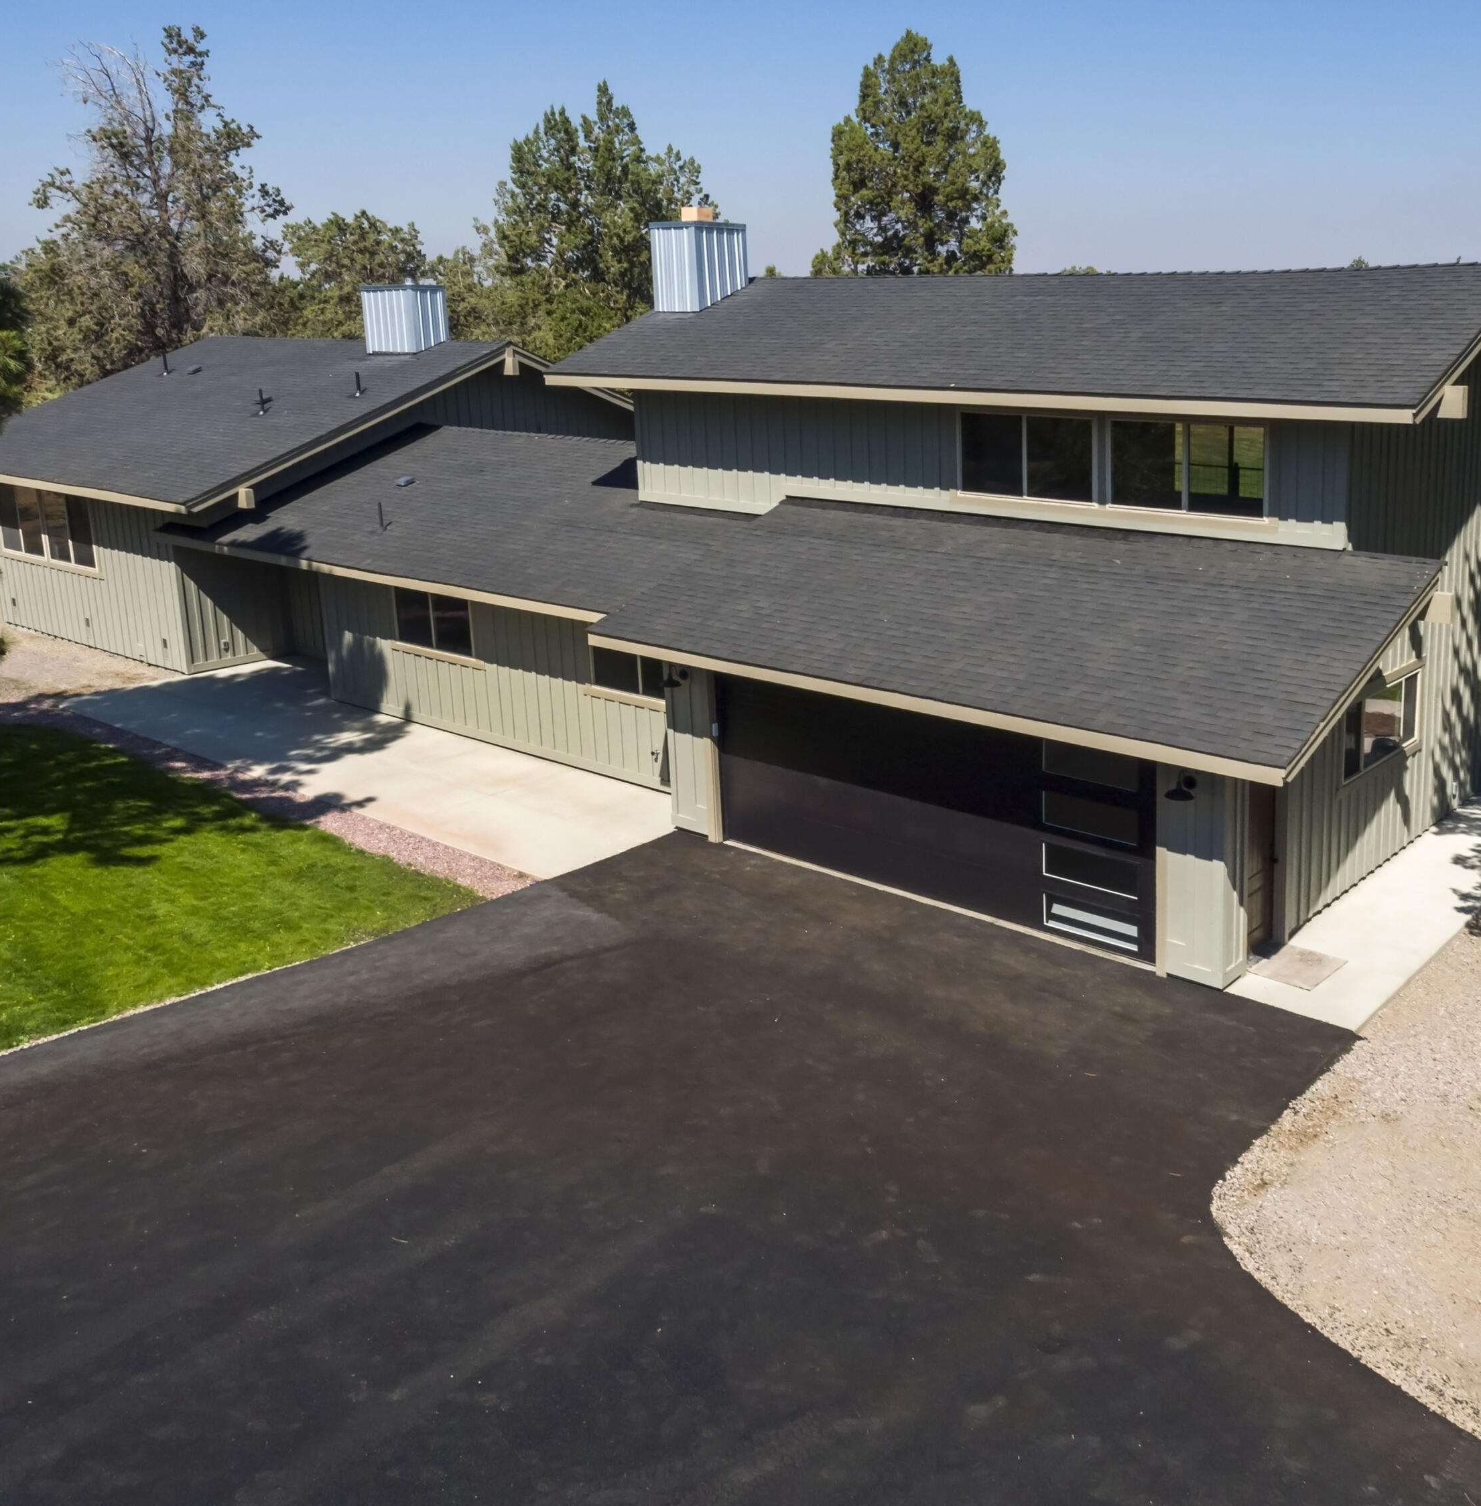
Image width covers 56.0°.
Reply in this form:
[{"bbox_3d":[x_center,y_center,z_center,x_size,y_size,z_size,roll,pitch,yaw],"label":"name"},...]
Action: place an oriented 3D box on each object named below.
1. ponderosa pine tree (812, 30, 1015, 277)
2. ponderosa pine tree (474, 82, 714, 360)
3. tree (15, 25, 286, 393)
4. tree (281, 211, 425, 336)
[{"bbox_3d":[4.346,-11.334,36.140,5.089,12.399,5.089,1,17,6],"label":"ponderosa pine tree"},{"bbox_3d":[-3.700,-10.967,36.849,6.168,11.460,6.168,-2,17,-5],"label":"ponderosa pine tree"},{"bbox_3d":[-16.284,-12.780,39.746,7.605,13.509,7.605,-7,18,-20],"label":"tree"},{"bbox_3d":[-12.024,-12.145,44.915,5.237,9.171,5.237,-5,18,-14],"label":"tree"}]

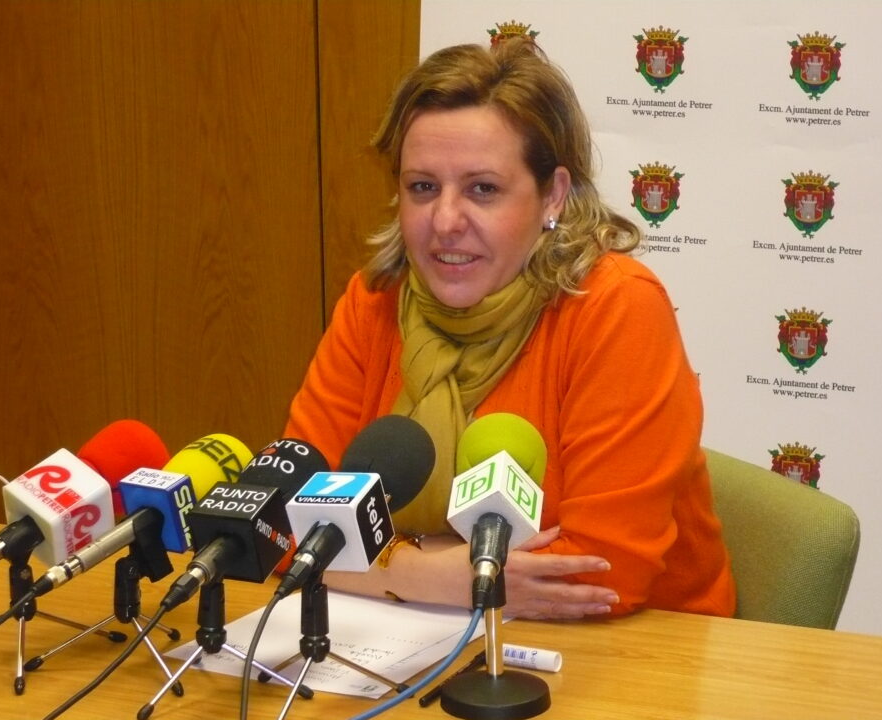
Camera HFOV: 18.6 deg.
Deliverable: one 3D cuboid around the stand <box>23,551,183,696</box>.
[{"bbox_3d":[-0.293,0.206,2.323,0.138,0.125,0.157,-2,13,-3],"label":"stand"}]

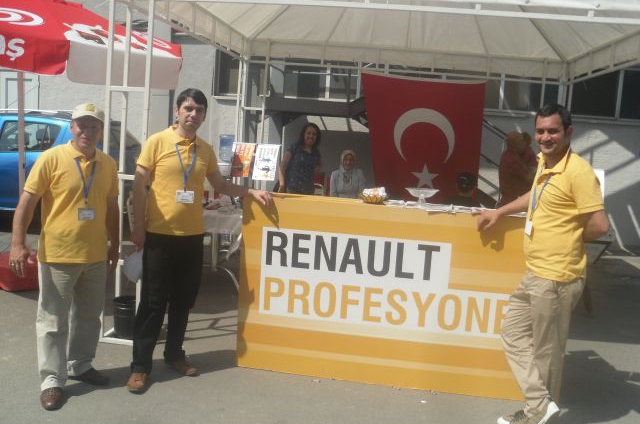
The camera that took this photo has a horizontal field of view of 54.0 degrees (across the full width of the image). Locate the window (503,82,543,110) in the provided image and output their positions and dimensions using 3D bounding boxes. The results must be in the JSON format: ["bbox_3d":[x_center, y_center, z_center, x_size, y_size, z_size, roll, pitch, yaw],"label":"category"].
[{"bbox_3d":[3.227,-1.869,9.695,0.790,0.680,0.080,5,7,7],"label":"window"}]

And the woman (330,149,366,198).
[{"bbox_3d":[0.277,0.011,7.079,0.500,1.360,0.600,4,7,-2],"label":"woman"}]

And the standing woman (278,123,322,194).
[{"bbox_3d":[-0.218,-0.125,6.777,0.480,1.660,0.330,3,7,-8],"label":"standing woman"}]

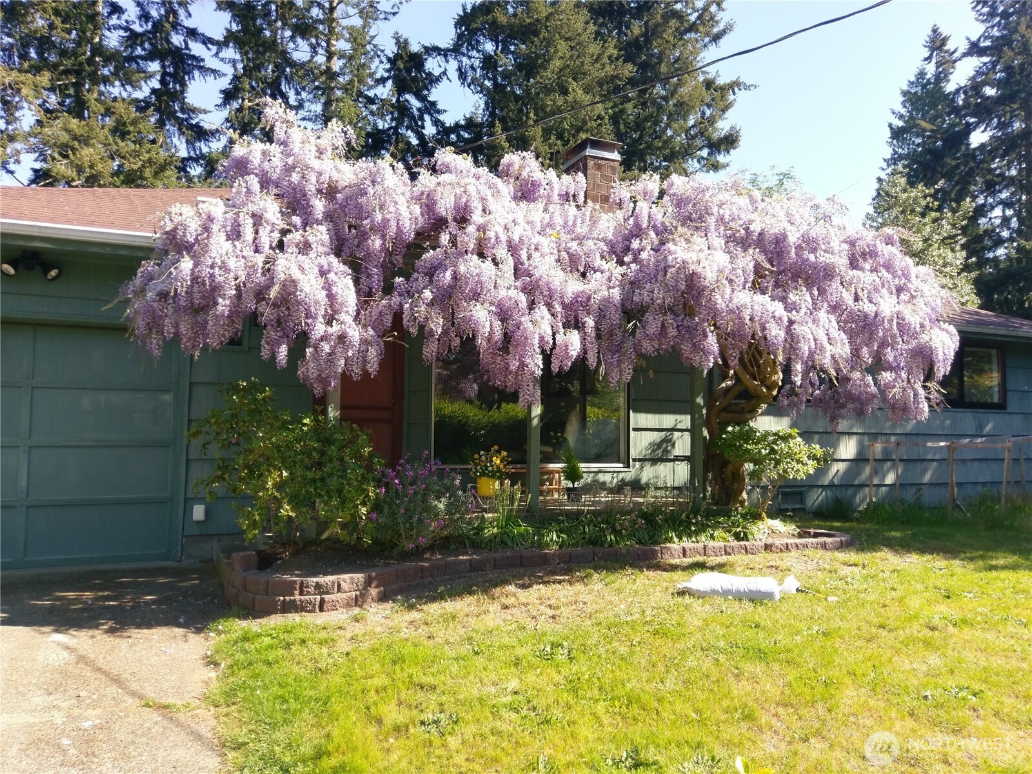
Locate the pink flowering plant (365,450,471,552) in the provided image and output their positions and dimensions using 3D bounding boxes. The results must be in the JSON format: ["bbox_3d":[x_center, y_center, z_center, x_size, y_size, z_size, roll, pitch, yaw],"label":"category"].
[{"bbox_3d":[-0.783,0.947,6.300,0.820,0.840,0.750,2,-4,-24],"label":"pink flowering plant"}]

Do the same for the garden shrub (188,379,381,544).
[{"bbox_3d":[-1.891,0.613,6.300,1.520,1.360,1.300,2,-4,-24],"label":"garden shrub"}]

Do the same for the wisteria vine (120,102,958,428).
[{"bbox_3d":[0.835,-0.896,7.168,7.800,2.450,2.200,2,-4,-24],"label":"wisteria vine"}]

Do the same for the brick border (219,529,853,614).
[{"bbox_3d":[0.642,1.502,6.763,6.000,0.310,1.000,3,-4,-28],"label":"brick border"}]

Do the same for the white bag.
[{"bbox_3d":[1.691,1.519,5.900,0.880,0.160,0.420,1,-3,6],"label":"white bag"}]

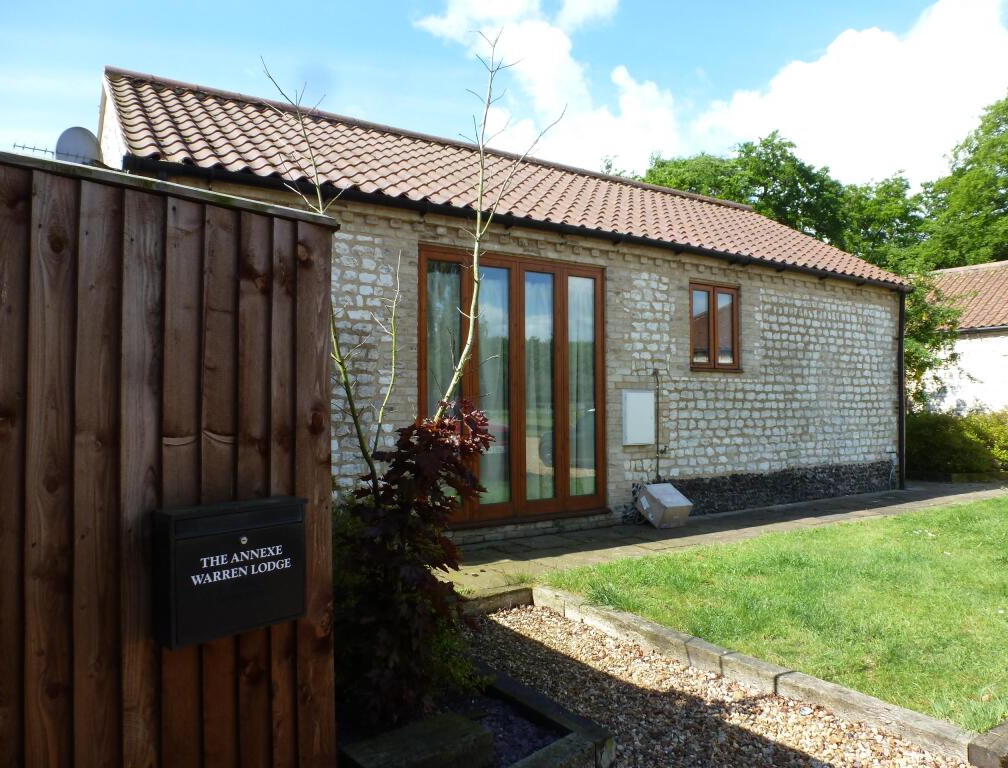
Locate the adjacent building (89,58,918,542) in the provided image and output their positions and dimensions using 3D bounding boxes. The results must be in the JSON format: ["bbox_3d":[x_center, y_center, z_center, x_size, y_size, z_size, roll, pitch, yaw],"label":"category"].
[{"bbox_3d":[0.173,-0.874,10.047,10.350,4.880,5.750,1,-2,-32],"label":"adjacent building"}]

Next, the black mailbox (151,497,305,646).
[{"bbox_3d":[-0.722,0.487,1.885,0.115,0.322,0.370,-2,-3,43],"label":"black mailbox"}]

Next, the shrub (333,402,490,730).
[{"bbox_3d":[-0.410,0.790,3.150,0.680,1.380,0.620,0,-2,-11],"label":"shrub"}]

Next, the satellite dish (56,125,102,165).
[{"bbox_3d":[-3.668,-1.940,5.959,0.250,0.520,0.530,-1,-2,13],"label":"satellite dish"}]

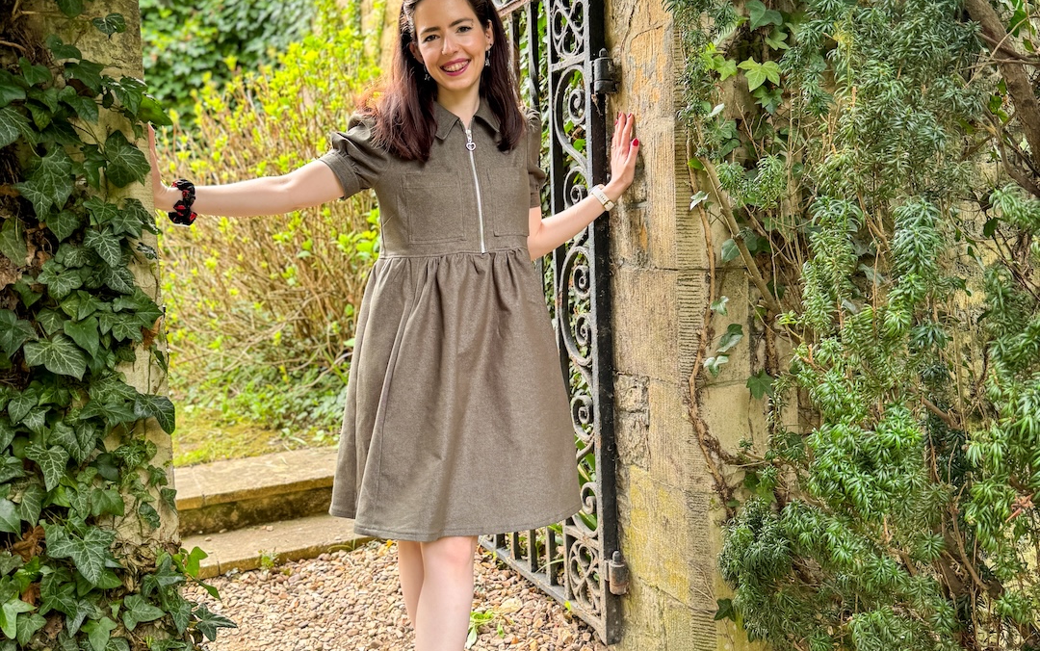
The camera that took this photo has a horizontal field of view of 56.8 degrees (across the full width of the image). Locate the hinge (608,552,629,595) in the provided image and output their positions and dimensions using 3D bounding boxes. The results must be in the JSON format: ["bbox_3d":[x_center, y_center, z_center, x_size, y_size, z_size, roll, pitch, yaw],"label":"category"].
[{"bbox_3d":[0.248,0.622,2.420,0.055,0.105,0.055,-2,5,0],"label":"hinge"}]

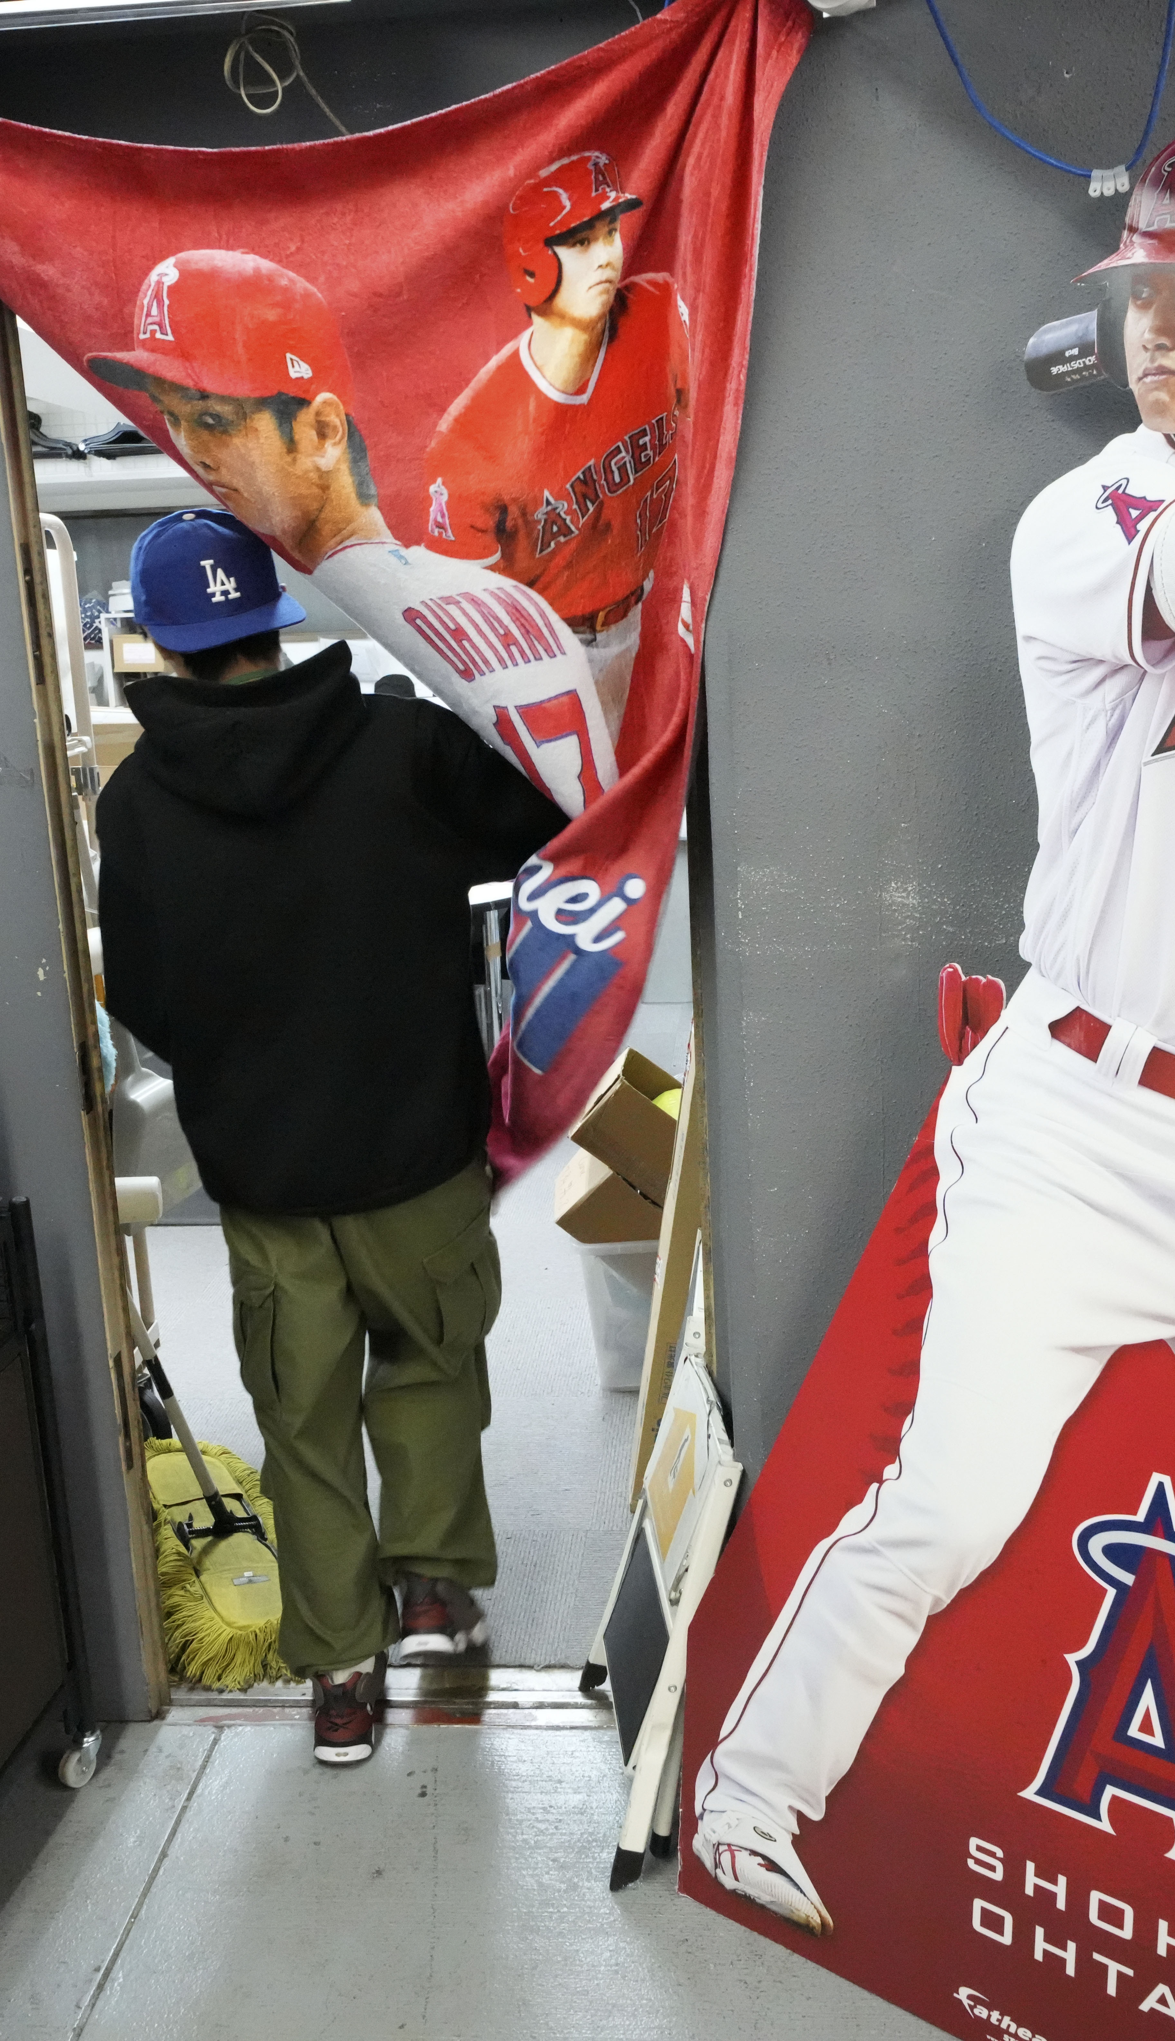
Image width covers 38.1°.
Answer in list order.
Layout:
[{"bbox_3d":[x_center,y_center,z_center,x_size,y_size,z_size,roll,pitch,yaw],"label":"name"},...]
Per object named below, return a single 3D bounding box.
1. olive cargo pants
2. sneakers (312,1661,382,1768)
[{"bbox_3d":[-0.317,0.508,2.407,0.380,0.780,0.330,-3,13,0],"label":"olive cargo pants"},{"bbox_3d":[-0.346,0.955,2.518,0.097,0.122,0.285,-3,13,-4],"label":"sneakers"}]

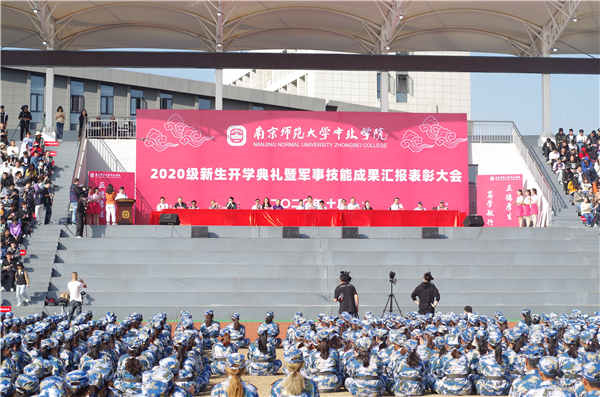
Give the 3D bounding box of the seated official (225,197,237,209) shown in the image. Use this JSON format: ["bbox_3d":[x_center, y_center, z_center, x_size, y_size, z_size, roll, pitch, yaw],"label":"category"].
[{"bbox_3d":[-2.830,0.587,51.459,0.520,1.300,0.750,0,-4,-6],"label":"seated official"}]

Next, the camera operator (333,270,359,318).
[{"bbox_3d":[1.102,2.579,29.546,0.570,1.720,0.420,-1,-4,10],"label":"camera operator"}]

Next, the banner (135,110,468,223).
[{"bbox_3d":[0.159,-1.177,52.613,14.050,4.950,0.200,0,-3,-5],"label":"banner"}]

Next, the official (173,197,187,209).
[{"bbox_3d":[-4.861,0.543,50.511,0.550,1.280,0.750,0,-3,-5],"label":"official"}]

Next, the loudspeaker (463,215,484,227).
[{"bbox_3d":[6.901,0.923,49.600,0.760,0.440,0.480,0,-4,-6],"label":"loudspeaker"}]

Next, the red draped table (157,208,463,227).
[{"bbox_3d":[0.406,0.796,50.132,12.750,0.760,0.650,0,-3,-5],"label":"red draped table"}]

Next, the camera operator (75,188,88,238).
[{"bbox_3d":[-8.217,0.617,46.855,0.500,1.750,0.520,2,-4,-30],"label":"camera operator"}]

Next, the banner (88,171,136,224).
[{"bbox_3d":[-7.767,0.079,51.600,1.960,2.310,0.100,1,-3,-21],"label":"banner"}]

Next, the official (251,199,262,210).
[{"bbox_3d":[-1.798,0.655,52.060,0.520,1.280,0.750,0,-4,-6],"label":"official"}]

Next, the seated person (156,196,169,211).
[{"bbox_3d":[-5.647,0.587,51.159,0.520,1.300,0.750,0,-4,-6],"label":"seated person"}]

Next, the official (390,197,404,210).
[{"bbox_3d":[4.051,0.594,52.059,0.520,1.300,0.750,0,-4,-6],"label":"official"}]

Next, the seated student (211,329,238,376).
[{"bbox_3d":[-1.386,2.781,22.900,0.600,0.870,0.650,0,-3,-5],"label":"seated student"}]

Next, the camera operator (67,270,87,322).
[{"bbox_3d":[-7.477,3.332,41.746,0.550,1.740,0.500,-1,-4,22],"label":"camera operator"}]

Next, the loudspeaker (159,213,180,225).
[{"bbox_3d":[-4.994,0.822,47.902,0.760,0.460,0.450,0,-3,-5],"label":"loudspeaker"}]

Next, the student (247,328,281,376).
[{"bbox_3d":[-0.670,2.783,22.900,0.600,0.870,0.650,0,-3,-5],"label":"student"}]

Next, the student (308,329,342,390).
[{"bbox_3d":[0.352,2.236,17.223,0.520,0.850,0.650,0,-4,-3],"label":"student"}]

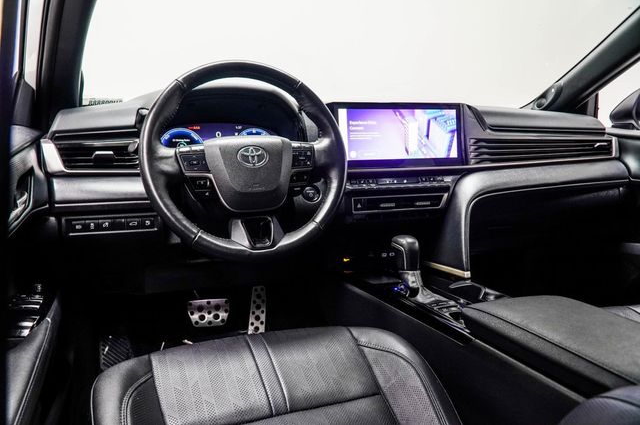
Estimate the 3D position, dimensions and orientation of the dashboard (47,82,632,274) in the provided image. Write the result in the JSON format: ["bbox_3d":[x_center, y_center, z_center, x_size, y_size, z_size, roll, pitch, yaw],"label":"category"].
[{"bbox_3d":[0.135,-0.093,1.252,1.450,0.430,0.450,-4,11,-19],"label":"dashboard"}]

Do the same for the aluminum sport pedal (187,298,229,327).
[{"bbox_3d":[-0.319,0.289,1.424,0.118,0.078,0.025,-4,-24,-19],"label":"aluminum sport pedal"}]

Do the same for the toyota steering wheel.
[{"bbox_3d":[-0.135,-0.094,0.917,0.372,0.372,0.100,-4,-12,-19],"label":"toyota steering wheel"}]

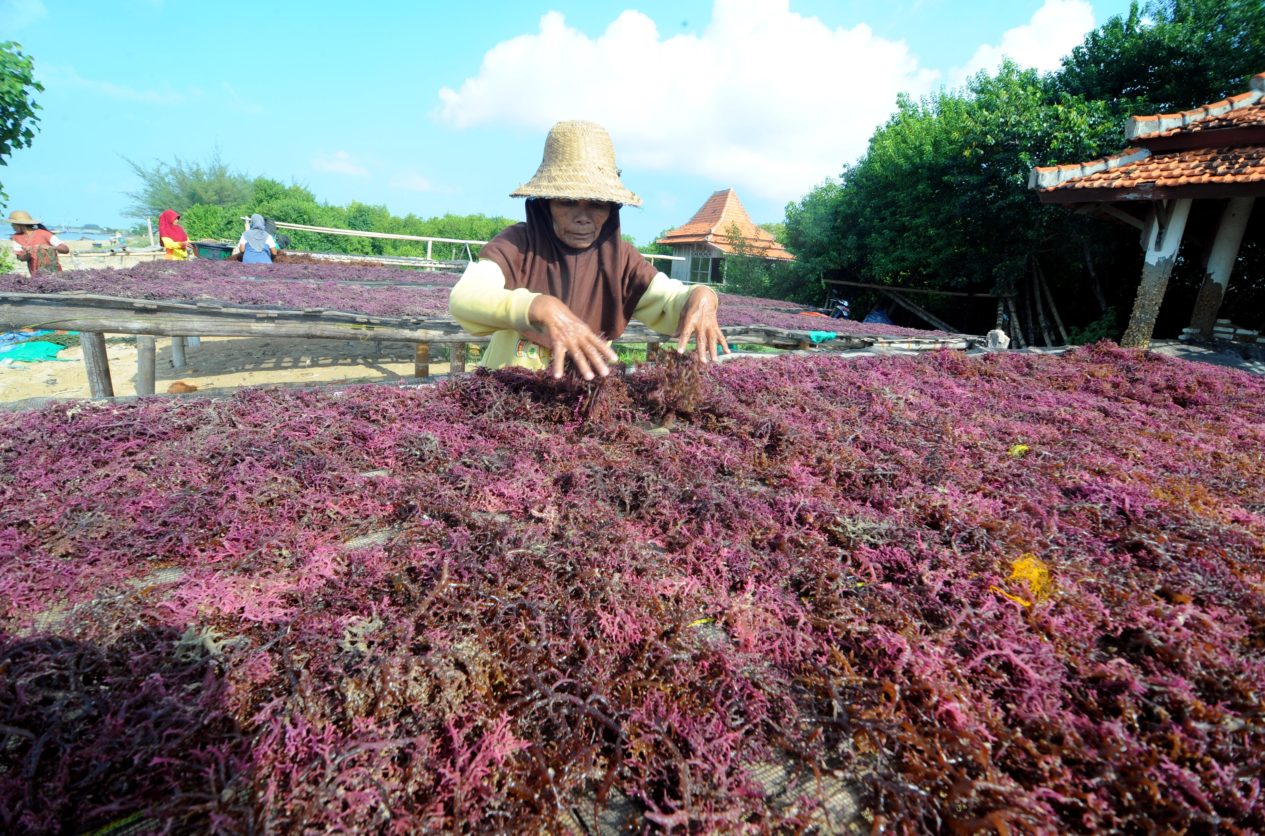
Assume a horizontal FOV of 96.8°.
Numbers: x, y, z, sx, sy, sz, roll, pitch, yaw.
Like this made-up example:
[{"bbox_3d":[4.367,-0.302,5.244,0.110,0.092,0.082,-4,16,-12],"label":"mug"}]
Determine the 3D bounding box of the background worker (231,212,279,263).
[{"bbox_3d":[-5.360,-2.120,8.108,0.480,1.540,0.360,-6,18,-30],"label":"background worker"}]

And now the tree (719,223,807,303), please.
[{"bbox_3d":[3.676,-4.237,15.895,2.200,2.400,2.100,3,16,0],"label":"tree"}]

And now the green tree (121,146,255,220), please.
[{"bbox_3d":[-25.291,-12.418,32.204,5.600,6.200,5.200,3,16,0],"label":"green tree"}]

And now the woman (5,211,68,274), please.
[{"bbox_3d":[-7.419,-1.784,7.090,0.500,1.560,0.400,-3,17,-21],"label":"woman"}]

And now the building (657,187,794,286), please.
[{"bbox_3d":[6.472,-12.965,39.887,6.500,6.600,8.300,-3,17,-21],"label":"building"}]

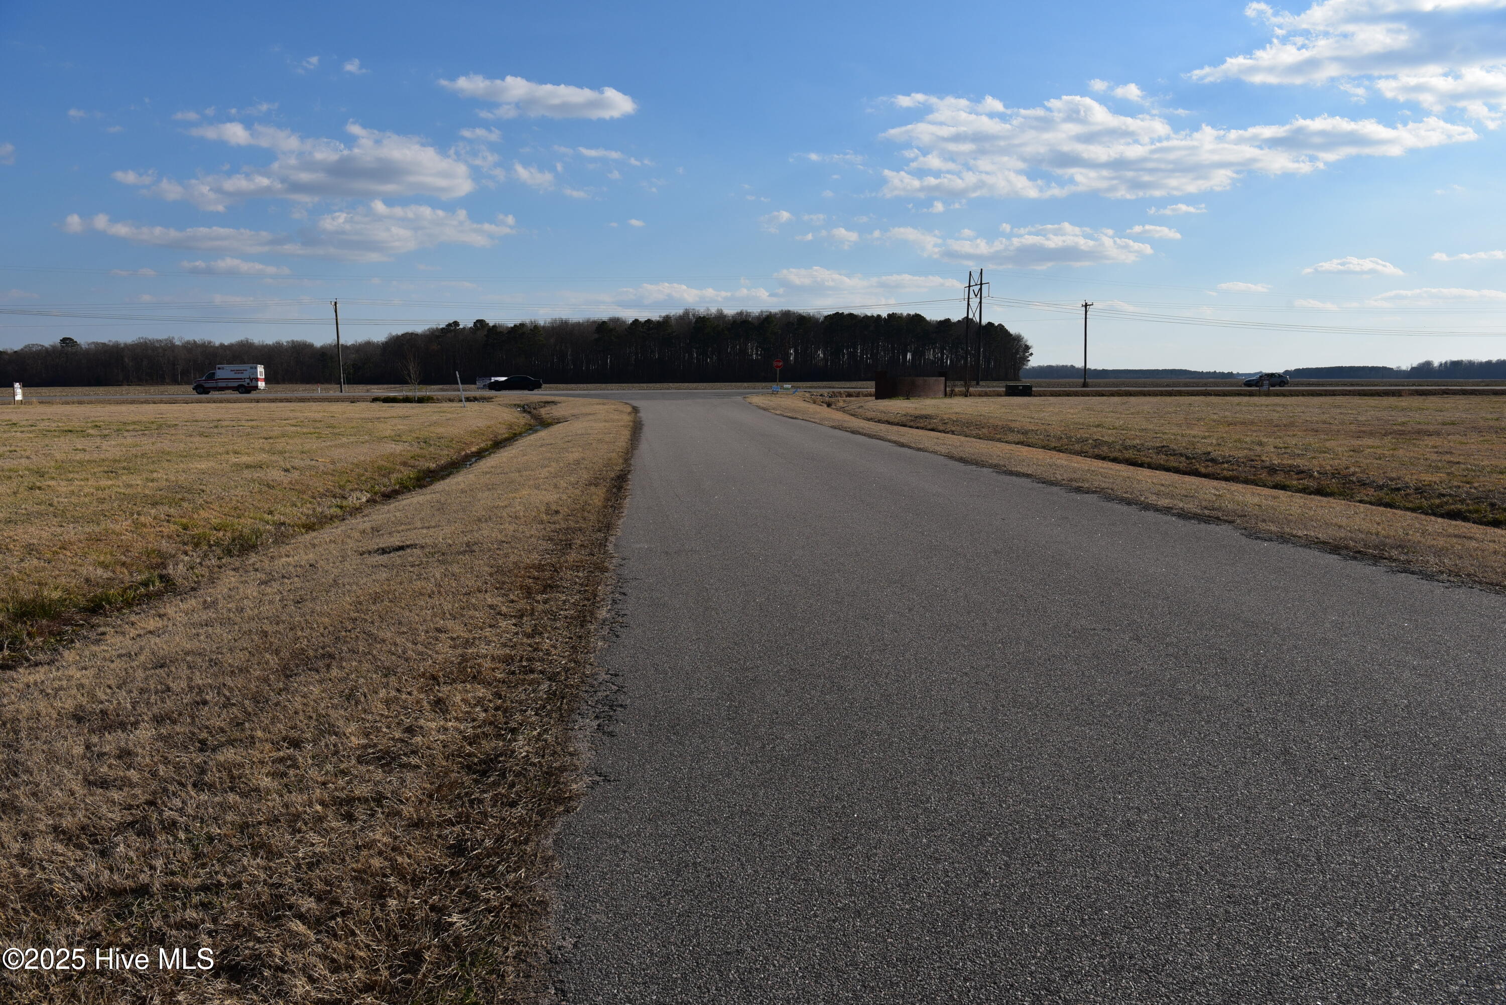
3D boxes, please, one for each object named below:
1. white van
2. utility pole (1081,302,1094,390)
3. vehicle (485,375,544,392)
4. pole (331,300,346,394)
[{"bbox_3d":[-47.671,-11.185,106.800,5.850,2.660,2.350,-1,6,-7],"label":"white van"},{"bbox_3d":[34.926,-16.536,122.500,0.350,9.150,2.400,-1,6,-7],"label":"utility pole"},{"bbox_3d":[-22.085,-11.129,109.300,4.980,1.470,1.880,-1,6,-7],"label":"vehicle"},{"bbox_3d":[-40.048,-15.037,113.000,0.350,9.170,2.200,-1,6,-7],"label":"pole"}]

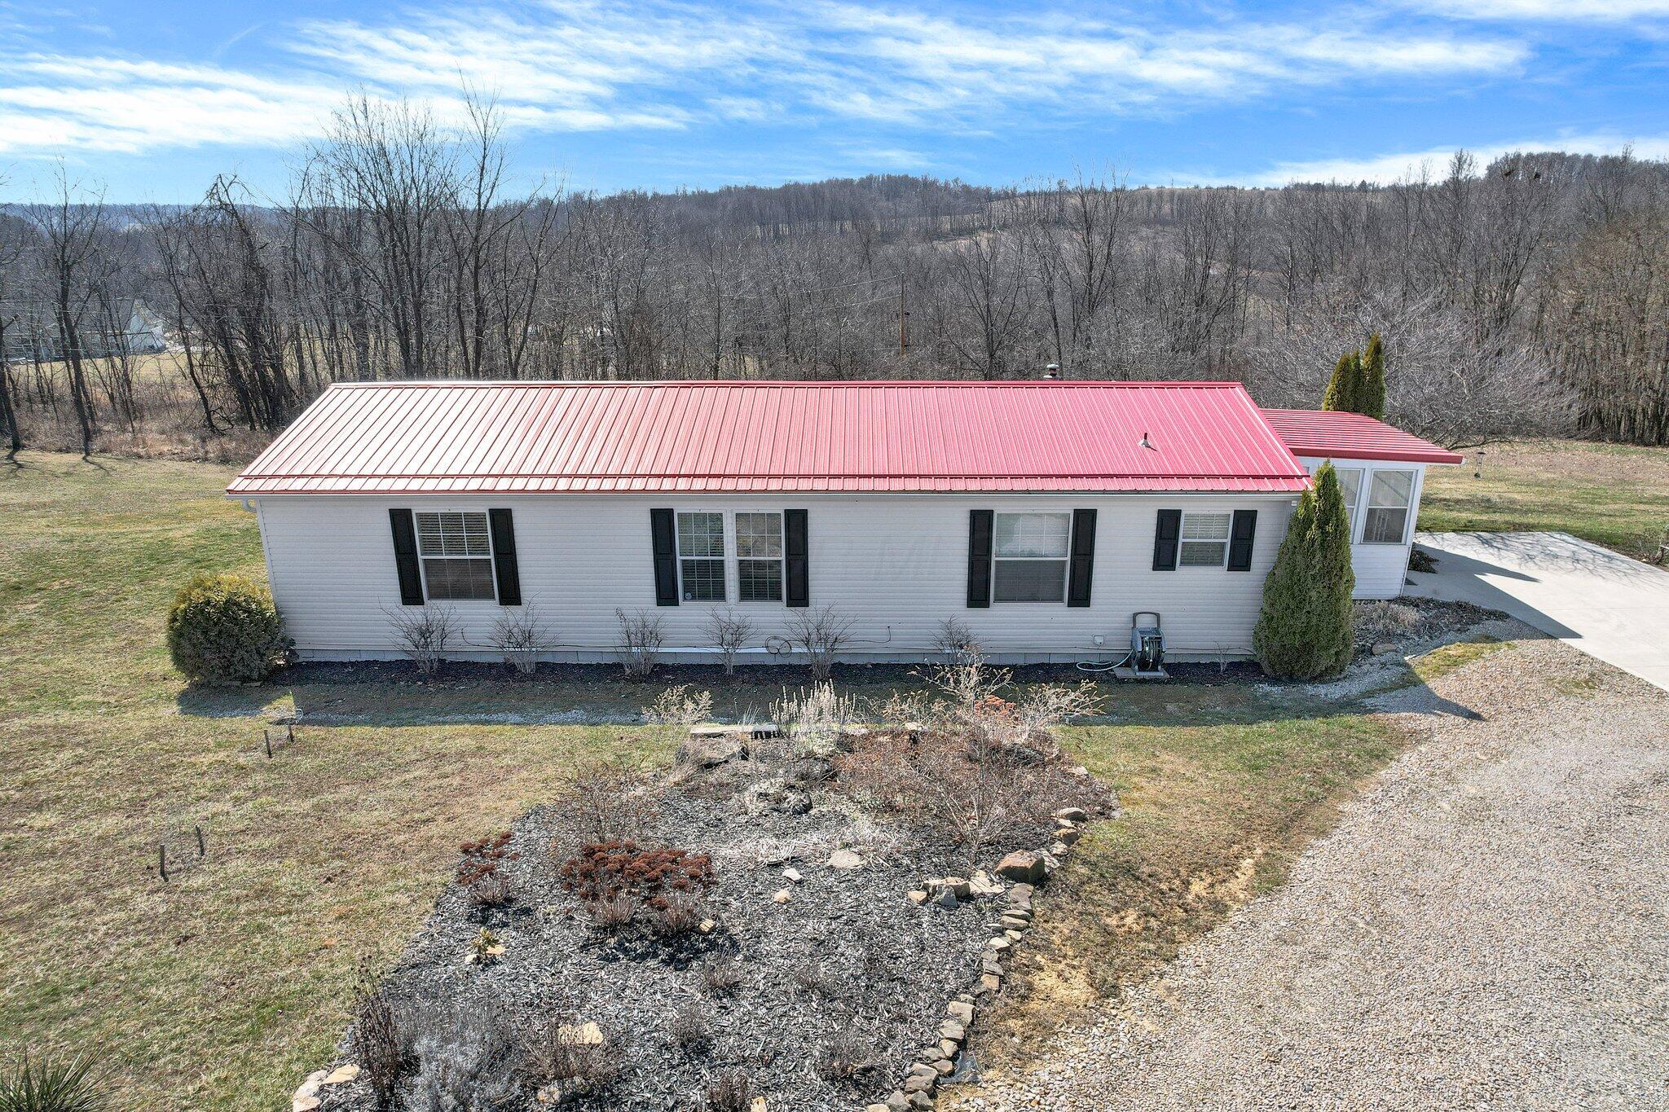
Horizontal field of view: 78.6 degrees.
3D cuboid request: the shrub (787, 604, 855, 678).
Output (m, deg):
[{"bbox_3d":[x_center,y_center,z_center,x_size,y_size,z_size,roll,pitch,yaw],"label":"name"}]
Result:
[{"bbox_3d":[-0.234,1.326,15.872,1.097,1.228,0.950,0,18,2],"label":"shrub"}]

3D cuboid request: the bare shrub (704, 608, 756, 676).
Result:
[{"bbox_3d":[-1.648,1.347,16.007,0.863,1.128,0.800,0,18,2],"label":"bare shrub"}]

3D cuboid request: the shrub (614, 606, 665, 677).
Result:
[{"bbox_3d":[-3.055,1.349,16.031,0.805,1.130,0.780,0,18,2],"label":"shrub"}]

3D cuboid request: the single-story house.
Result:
[{"bbox_3d":[0.935,-1.200,18.972,20.082,4.079,7.341,0,18,2],"label":"single-story house"}]

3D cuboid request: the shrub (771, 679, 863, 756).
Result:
[{"bbox_3d":[-0.242,2.138,13.927,1.214,0.976,1.000,0,18,2],"label":"shrub"}]

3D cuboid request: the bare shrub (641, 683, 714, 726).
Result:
[{"bbox_3d":[-2.258,2.100,14.640,1.055,0.581,0.850,0,18,2],"label":"bare shrub"}]

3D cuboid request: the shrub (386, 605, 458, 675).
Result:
[{"bbox_3d":[-6.529,1.325,16.153,1.152,1.152,0.950,0,18,2],"label":"shrub"}]

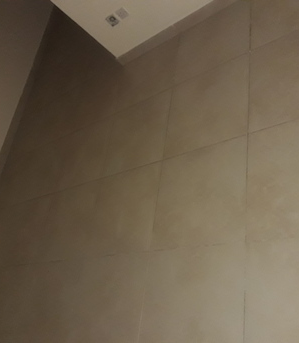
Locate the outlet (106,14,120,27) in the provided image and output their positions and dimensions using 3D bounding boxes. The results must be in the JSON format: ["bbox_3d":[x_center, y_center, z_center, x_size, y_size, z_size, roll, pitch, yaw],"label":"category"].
[{"bbox_3d":[-0.286,-1.187,2.815,0.086,0.086,0.010,-16,54,39],"label":"outlet"}]

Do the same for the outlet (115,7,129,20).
[{"bbox_3d":[-0.207,-1.210,2.747,0.086,0.086,0.010,-16,54,39],"label":"outlet"}]

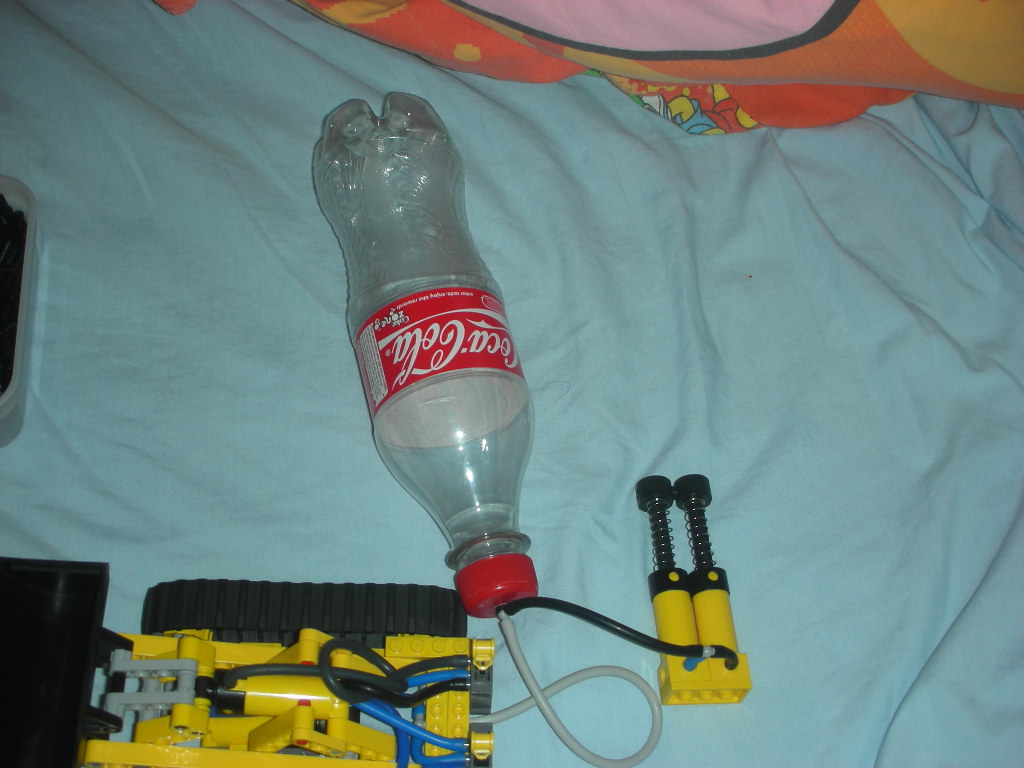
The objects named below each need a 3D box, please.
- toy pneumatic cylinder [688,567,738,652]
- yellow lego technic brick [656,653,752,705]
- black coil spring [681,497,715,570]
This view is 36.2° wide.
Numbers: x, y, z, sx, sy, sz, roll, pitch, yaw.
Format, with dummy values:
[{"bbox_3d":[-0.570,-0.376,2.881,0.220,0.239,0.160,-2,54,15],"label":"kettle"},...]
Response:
[{"bbox_3d":[0.080,0.093,0.623,0.016,0.016,0.037,1,58,-11],"label":"toy pneumatic cylinder"},{"bbox_3d":[0.075,0.114,0.608,0.032,0.016,0.014,1,58,-11],"label":"yellow lego technic brick"},{"bbox_3d":[0.077,0.063,0.641,0.009,0.009,0.033,1,58,-11],"label":"black coil spring"}]

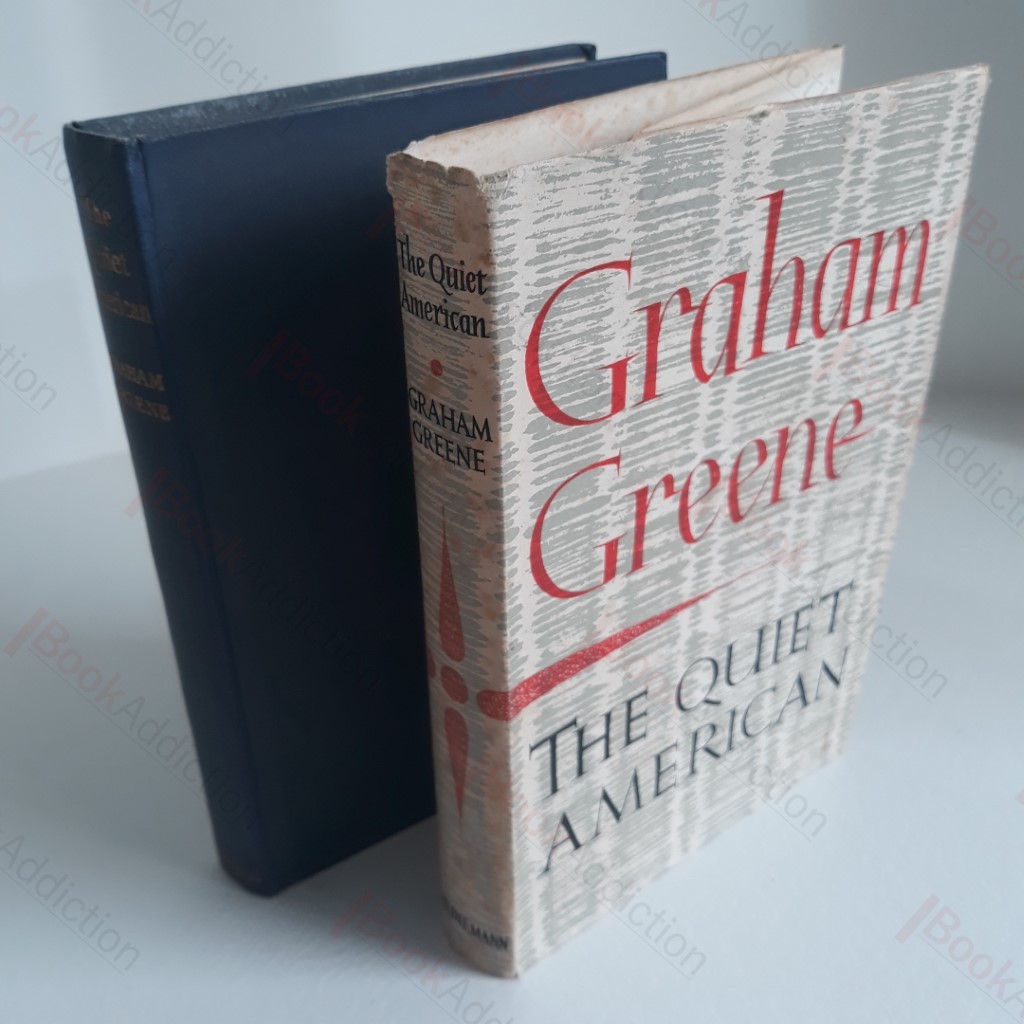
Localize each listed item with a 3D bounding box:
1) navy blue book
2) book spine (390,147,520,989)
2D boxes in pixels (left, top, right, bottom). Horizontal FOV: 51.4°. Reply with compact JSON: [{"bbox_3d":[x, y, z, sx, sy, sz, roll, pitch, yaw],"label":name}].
[{"bbox_3d":[-0.021,-0.006,0.268,0.129,0.193,0.026,-23,38,-30],"label":"navy blue book"},{"bbox_3d":[-0.008,0.027,0.215,0.023,0.194,0.012,25,41,35],"label":"book spine"}]

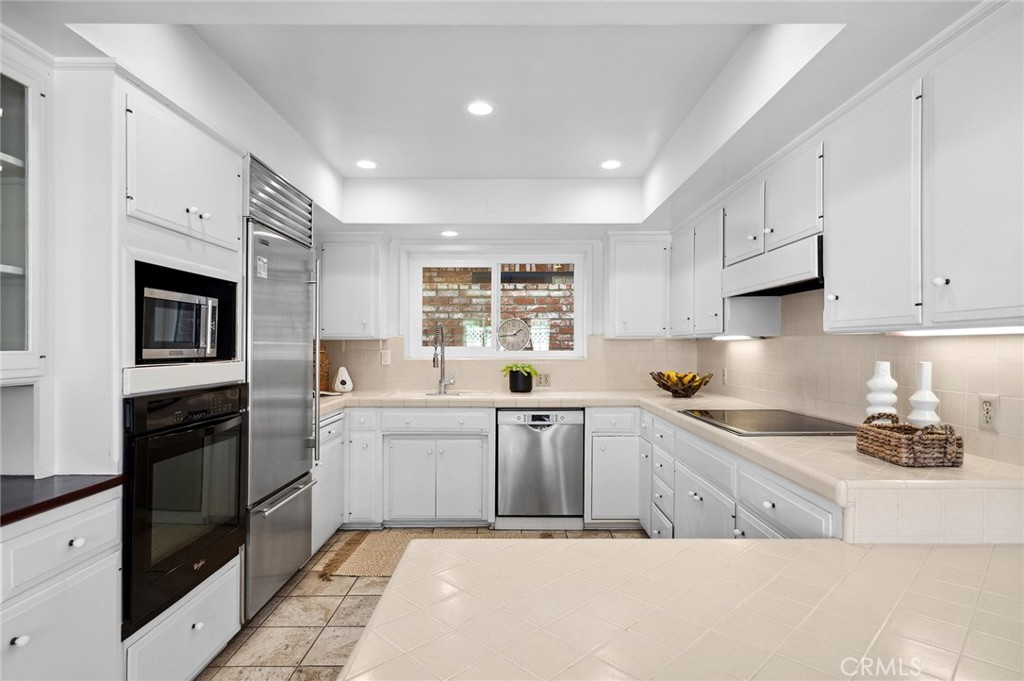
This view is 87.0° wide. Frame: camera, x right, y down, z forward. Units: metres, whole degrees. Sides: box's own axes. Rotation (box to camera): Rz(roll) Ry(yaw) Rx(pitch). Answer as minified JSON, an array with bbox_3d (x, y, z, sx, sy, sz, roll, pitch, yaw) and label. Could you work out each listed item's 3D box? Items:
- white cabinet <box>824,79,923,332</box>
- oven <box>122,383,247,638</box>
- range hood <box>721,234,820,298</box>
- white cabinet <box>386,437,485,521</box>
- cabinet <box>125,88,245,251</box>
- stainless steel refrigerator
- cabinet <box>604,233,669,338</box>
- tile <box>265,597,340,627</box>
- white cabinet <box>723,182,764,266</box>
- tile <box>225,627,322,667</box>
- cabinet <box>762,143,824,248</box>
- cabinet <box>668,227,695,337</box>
[{"bbox_3d":[1.319,-0.389,1.755,0.322,0.700,0.490,0,0,0],"label":"white cabinet"},{"bbox_3d":[-1.535,0.580,2.165,0.600,0.765,0.757,0,0,0],"label":"oven"},{"bbox_3d":[1.290,-0.312,2.445,0.360,0.160,0.910,0,0,0],"label":"range hood"},{"bbox_3d":[-0.529,0.971,4.041,0.695,0.590,0.570,0,0,0],"label":"white cabinet"},{"bbox_3d":[-1.560,-0.630,2.165,0.560,0.420,0.760,0,0,0],"label":"cabinet"},{"bbox_3d":[-1.444,0.244,2.725,0.620,2.070,0.775,0,0,0],"label":"stainless steel refrigerator"},{"bbox_3d":[0.925,-0.412,4.140,0.440,0.790,0.330,0,0,0],"label":"cabinet"},{"bbox_3d":[-1.006,1.306,2.605,0.300,0.010,0.300,0,0,0],"label":"tile"},{"bbox_3d":[1.300,-0.560,2.683,0.330,0.325,0.475,0,0,0],"label":"white cabinet"},{"bbox_3d":[-1.011,1.323,2.332,0.302,0.012,0.307,0,0,0],"label":"tile"},{"bbox_3d":[1.322,-0.568,2.249,0.322,0.335,0.475,0,0,0],"label":"cabinet"},{"bbox_3d":[1.331,-0.374,3.720,0.322,0.690,0.530,0,0,0],"label":"cabinet"}]

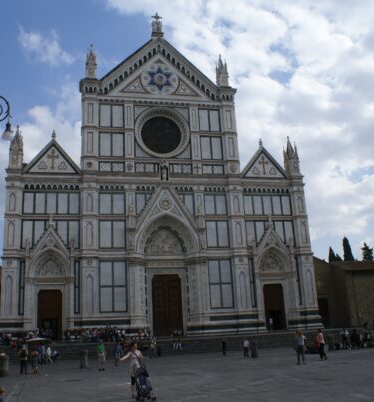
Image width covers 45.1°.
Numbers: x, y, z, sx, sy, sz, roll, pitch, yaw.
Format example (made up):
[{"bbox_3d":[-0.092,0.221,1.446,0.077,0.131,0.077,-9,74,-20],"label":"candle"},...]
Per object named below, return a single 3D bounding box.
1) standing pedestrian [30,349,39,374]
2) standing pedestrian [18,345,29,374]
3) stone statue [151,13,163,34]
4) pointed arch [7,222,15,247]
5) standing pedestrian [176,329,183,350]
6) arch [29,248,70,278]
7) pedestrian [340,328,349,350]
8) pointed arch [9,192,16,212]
[{"bbox_3d":[-9.892,10.463,29.539,0.520,1.640,0.360,1,-17,-12],"label":"standing pedestrian"},{"bbox_3d":[-9.054,8.821,25.051,0.600,1.730,0.400,1,-16,-12],"label":"standing pedestrian"},{"bbox_3d":[-4.502,-25.592,65.955,1.609,3.623,1.200,1,-17,-12],"label":"stone statue"},{"bbox_3d":[-21.925,4.102,56.446,0.774,3.280,0.150,1,-16,-12],"label":"pointed arch"},{"bbox_3d":[-0.765,13.754,44.758,0.600,1.950,0.450,1,-16,-12],"label":"standing pedestrian"},{"bbox_3d":[-15.877,7.235,52.326,4.515,3.526,1.000,1,-17,-12],"label":"arch"},{"bbox_3d":[12.239,10.765,35.023,0.550,1.651,0.450,-6,-16,11],"label":"pedestrian"},{"bbox_3d":[-22.187,0.153,57.540,0.754,2.585,0.150,1,-16,-12],"label":"pointed arch"}]

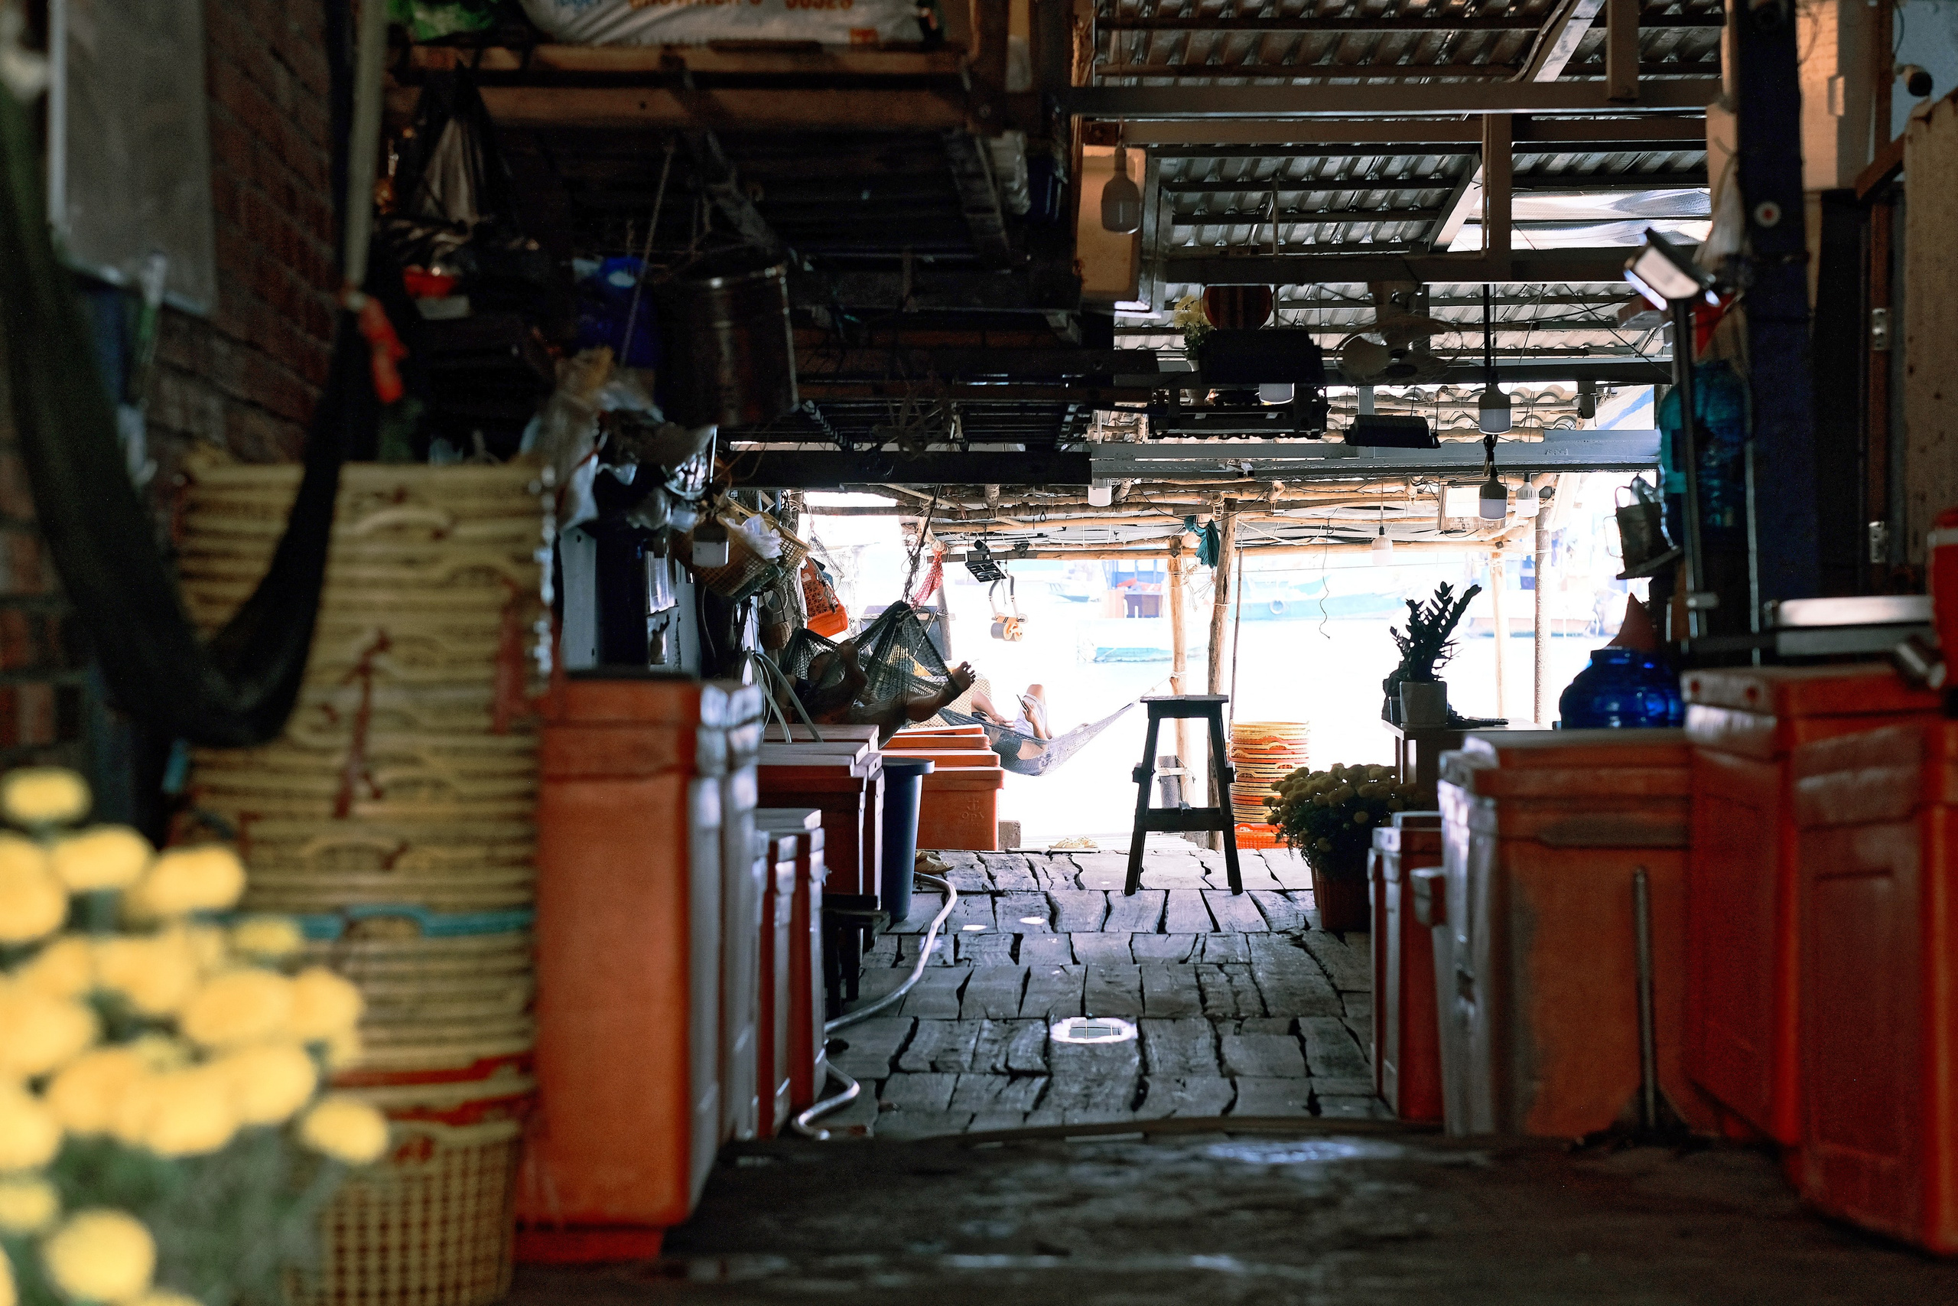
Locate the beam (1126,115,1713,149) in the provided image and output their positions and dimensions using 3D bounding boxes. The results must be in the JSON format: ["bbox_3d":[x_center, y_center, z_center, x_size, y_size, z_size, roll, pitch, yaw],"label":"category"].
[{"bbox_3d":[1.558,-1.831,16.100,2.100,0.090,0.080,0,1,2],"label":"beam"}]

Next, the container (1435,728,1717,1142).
[{"bbox_3d":[1.390,0.610,10.200,0.670,0.840,0.920,0,1,0],"label":"container"}]

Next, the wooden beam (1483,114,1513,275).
[{"bbox_3d":[1.822,-1.603,16.000,0.090,0.580,0.080,0,1,2],"label":"wooden beam"}]

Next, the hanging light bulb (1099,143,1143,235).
[{"bbox_3d":[0.387,-1.271,12.500,0.115,0.255,0.115,0,1,0],"label":"hanging light bulb"}]

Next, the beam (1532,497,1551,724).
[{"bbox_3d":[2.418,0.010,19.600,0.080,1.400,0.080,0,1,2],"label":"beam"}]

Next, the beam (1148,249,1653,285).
[{"bbox_3d":[1.514,-1.346,16.000,1.820,0.115,0.085,0,1,0],"label":"beam"}]

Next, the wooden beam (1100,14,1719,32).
[{"bbox_3d":[1.339,-1.955,14.200,1.970,0.050,0.050,0,1,2],"label":"wooden beam"}]

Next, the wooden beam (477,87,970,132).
[{"bbox_3d":[-0.670,-1.223,10.340,1.320,0.105,0.080,0,1,0],"label":"wooden beam"}]

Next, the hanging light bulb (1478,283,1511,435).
[{"bbox_3d":[1.726,-0.983,15.300,0.105,0.500,0.105,0,1,0],"label":"hanging light bulb"}]

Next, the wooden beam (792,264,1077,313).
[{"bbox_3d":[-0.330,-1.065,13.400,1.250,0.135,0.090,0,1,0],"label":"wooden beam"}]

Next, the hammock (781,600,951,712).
[{"bbox_3d":[-0.470,0.054,19.000,0.800,0.600,1.200,0,1,0],"label":"hammock"}]

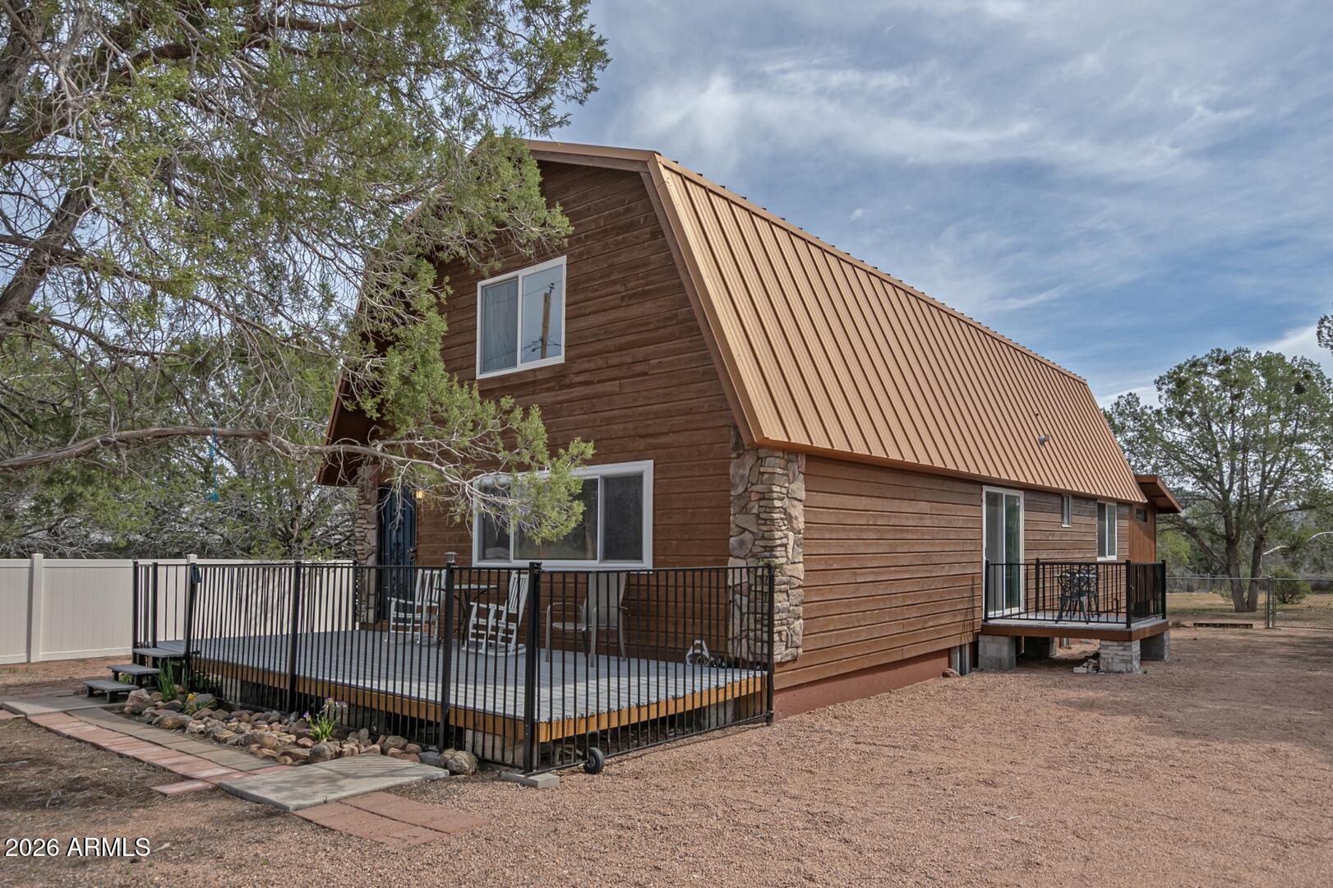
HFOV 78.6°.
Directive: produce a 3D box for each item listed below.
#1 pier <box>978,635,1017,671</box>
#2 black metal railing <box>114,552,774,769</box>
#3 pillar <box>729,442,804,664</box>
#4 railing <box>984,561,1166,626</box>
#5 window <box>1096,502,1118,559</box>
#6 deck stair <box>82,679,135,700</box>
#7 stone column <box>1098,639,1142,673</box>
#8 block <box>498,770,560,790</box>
[{"bbox_3d":[5.090,3.166,12.470,0.420,0.530,0.400,-5,-8,40],"label":"pier"},{"bbox_3d":[-2.980,2.090,9.650,7.700,1.520,3.050,-5,-8,40],"label":"black metal railing"},{"bbox_3d":[1.067,1.122,8.640,0.530,2.300,0.550,-5,-8,40],"label":"pillar"},{"bbox_3d":[6.490,2.315,12.870,1.940,0.950,2.420,-5,-8,40],"label":"railing"},{"bbox_3d":[9.742,1.912,18.000,0.100,1.270,1.600,-5,-8,40],"label":"window"},{"bbox_3d":[-6.270,2.759,9.150,0.880,0.140,0.300,-5,-8,40],"label":"deck stair"},{"bbox_3d":[6.476,3.008,11.650,0.430,0.480,0.440,-5,-8,40],"label":"stone column"},{"bbox_3d":[-0.966,2.363,5.820,0.400,0.060,0.200,-5,-8,40],"label":"block"}]

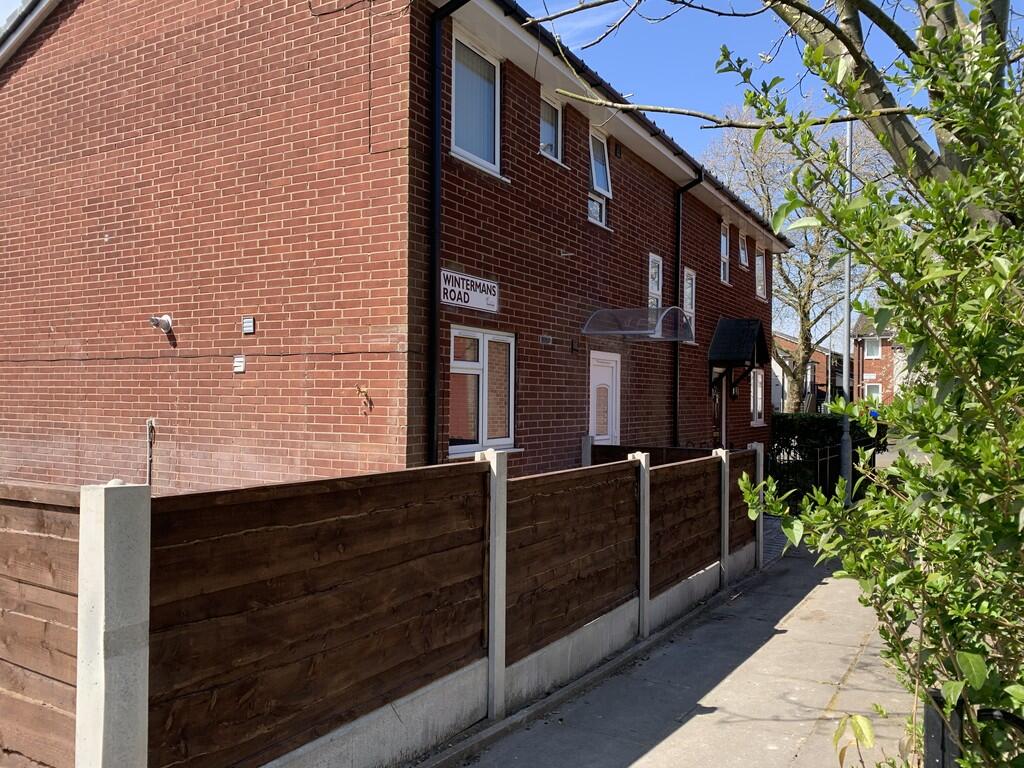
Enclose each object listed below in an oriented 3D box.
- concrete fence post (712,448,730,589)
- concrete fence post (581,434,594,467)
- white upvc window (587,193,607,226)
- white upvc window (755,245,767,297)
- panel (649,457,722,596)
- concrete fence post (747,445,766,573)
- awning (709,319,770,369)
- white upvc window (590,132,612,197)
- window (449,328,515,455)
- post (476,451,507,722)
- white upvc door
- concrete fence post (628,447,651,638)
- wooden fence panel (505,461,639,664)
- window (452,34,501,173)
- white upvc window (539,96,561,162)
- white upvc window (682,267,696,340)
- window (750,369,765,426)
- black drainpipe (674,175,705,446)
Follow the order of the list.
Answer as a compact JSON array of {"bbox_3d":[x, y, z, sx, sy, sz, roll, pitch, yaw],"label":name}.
[{"bbox_3d":[1.916,1.244,7.033,0.115,1.260,0.105,0,-1,31],"label":"concrete fence post"},{"bbox_3d":[0.870,1.225,8.857,0.105,1.240,0.110,0,-1,31],"label":"concrete fence post"},{"bbox_3d":[1.007,-2.147,9.414,0.075,0.320,0.630,0,-1,31],"label":"white upvc window"},{"bbox_3d":[5.164,-2.316,16.140,0.080,1.080,0.820,0,-1,31],"label":"white upvc window"},{"bbox_3d":[1.419,1.111,6.215,0.050,0.940,1.820,0,-1,31],"label":"panel"},{"bbox_3d":[2.553,1.283,8.040,0.125,1.322,0.100,0,-1,32],"label":"concrete fence post"},{"bbox_3d":[4.008,-0.739,13.473,0.700,0.850,1.330,0,-1,31],"label":"awning"},{"bbox_3d":[1.060,-2.626,9.279,0.070,0.710,0.500,-9,-6,31],"label":"white upvc window"},{"bbox_3d":[-0.300,0.069,7.213,0.080,1.140,1.150,0,-1,31],"label":"window"},{"bbox_3d":[-0.109,0.994,3.845,0.125,1.338,0.100,0,-1,32],"label":"post"},{"bbox_3d":[1.135,0.649,9.466,0.080,2.070,0.910,0,-1,31],"label":"white upvc door"},{"bbox_3d":[0.893,1.130,5.424,0.125,1.293,0.100,0,-1,32],"label":"concrete fence post"},{"bbox_3d":[0.390,0.998,4.637,0.045,0.968,1.834,0,-1,32],"label":"wooden fence panel"},{"bbox_3d":[-0.357,-2.585,7.146,0.075,1.030,0.900,0,-1,31],"label":"window"},{"bbox_3d":[0.398,-2.776,8.400,0.075,0.570,0.600,0,-1,31],"label":"white upvc window"},{"bbox_3d":[2.843,-1.270,12.392,0.070,1.135,0.640,0,-1,31],"label":"white upvc window"},{"bbox_3d":[5.165,0.315,16.281,0.080,1.165,1.260,0,-1,31],"label":"window"},{"bbox_3d":[2.659,-0.680,11.614,0.415,5.053,0.090,0,-1,31],"label":"black drainpipe"}]

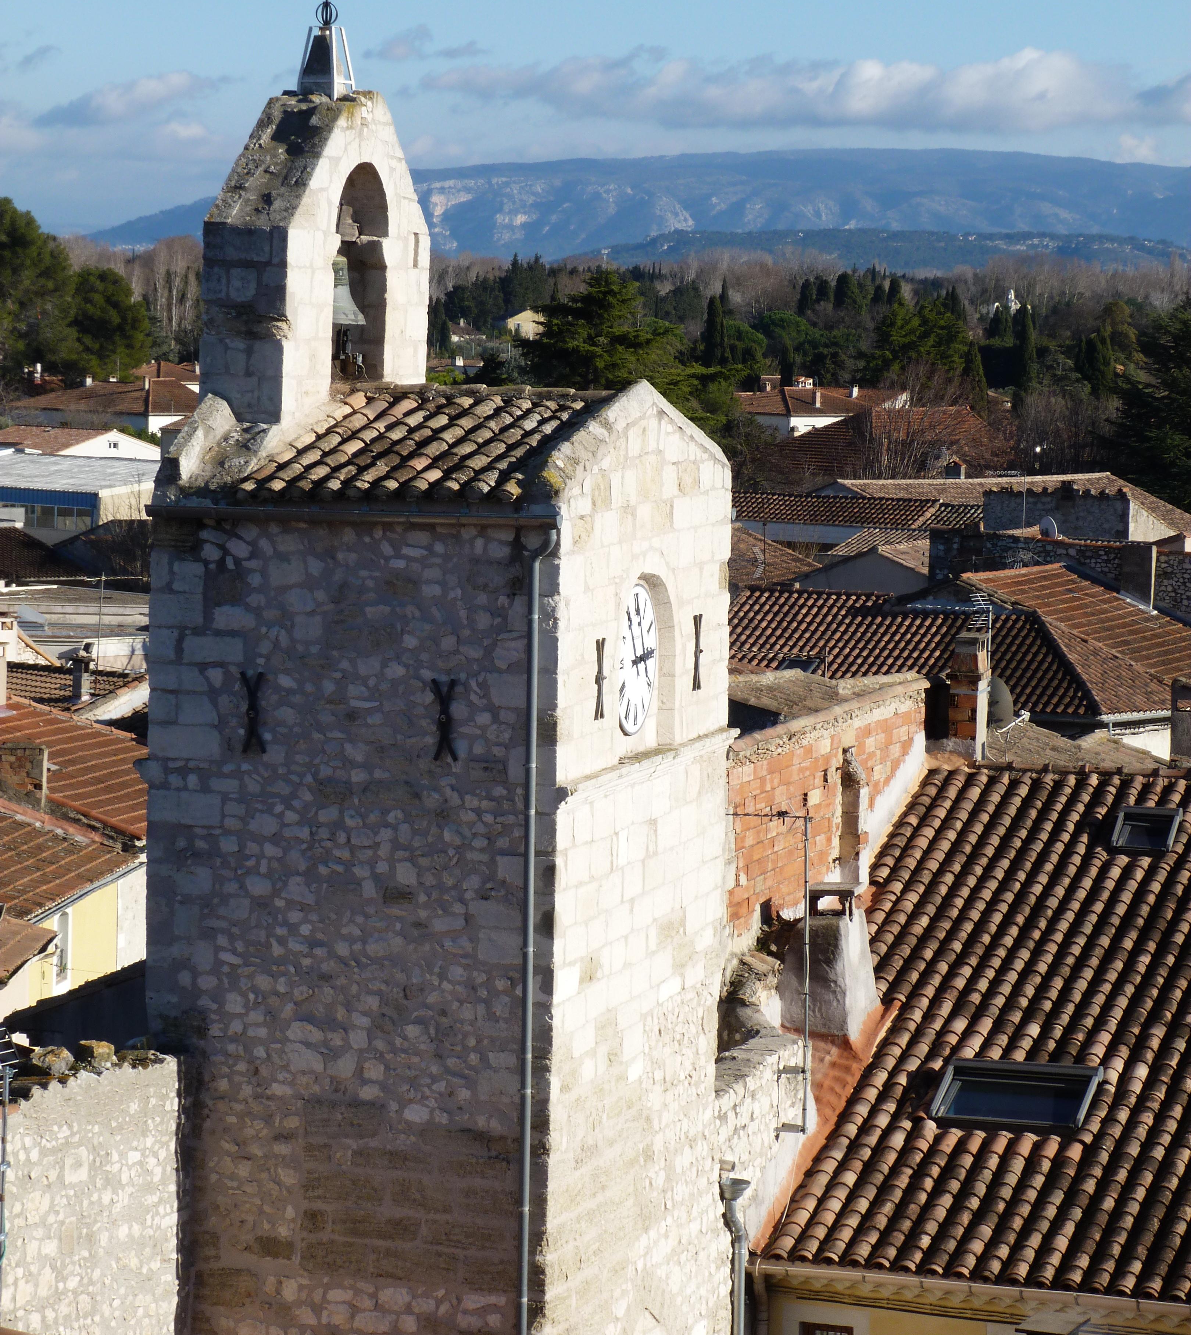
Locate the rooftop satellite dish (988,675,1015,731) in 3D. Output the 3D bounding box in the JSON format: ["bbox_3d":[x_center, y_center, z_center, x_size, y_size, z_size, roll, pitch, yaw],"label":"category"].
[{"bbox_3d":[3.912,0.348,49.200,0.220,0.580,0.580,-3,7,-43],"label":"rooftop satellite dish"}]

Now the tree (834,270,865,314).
[{"bbox_3d":[55.812,-81.466,1100.000,6.300,11.500,6.300,1,5,0],"label":"tree"}]

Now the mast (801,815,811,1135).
[{"bbox_3d":[1.707,2.503,40.600,0.060,2.600,0.060,2,5,17],"label":"mast"}]

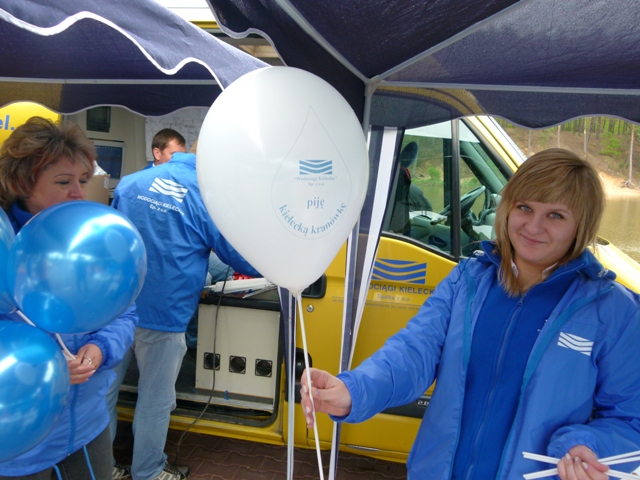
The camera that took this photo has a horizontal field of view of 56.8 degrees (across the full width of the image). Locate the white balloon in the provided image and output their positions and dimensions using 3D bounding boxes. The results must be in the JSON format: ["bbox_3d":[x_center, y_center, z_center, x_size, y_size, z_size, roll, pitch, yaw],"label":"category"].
[{"bbox_3d":[-0.061,-0.097,0.960,0.277,0.365,0.277,-7,4,-22],"label":"white balloon"}]

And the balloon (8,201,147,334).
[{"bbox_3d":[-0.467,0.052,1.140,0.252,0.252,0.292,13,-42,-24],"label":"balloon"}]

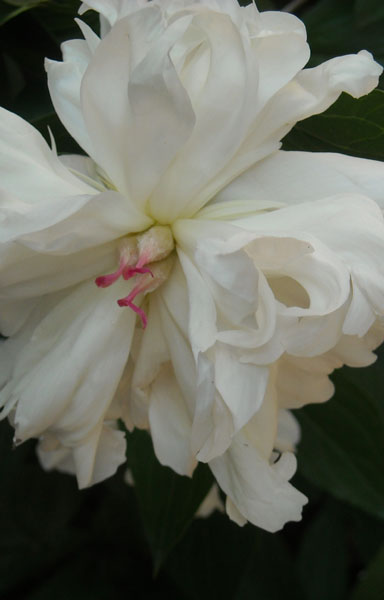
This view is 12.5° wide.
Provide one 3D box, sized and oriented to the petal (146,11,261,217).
[{"bbox_3d":[0.003,-0.046,0.440,0.027,0.053,0.020,7,14,-2],"label":"petal"}]

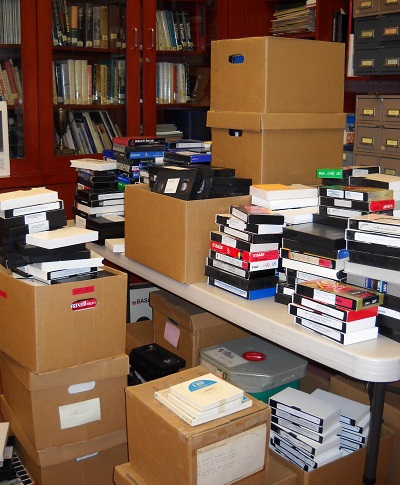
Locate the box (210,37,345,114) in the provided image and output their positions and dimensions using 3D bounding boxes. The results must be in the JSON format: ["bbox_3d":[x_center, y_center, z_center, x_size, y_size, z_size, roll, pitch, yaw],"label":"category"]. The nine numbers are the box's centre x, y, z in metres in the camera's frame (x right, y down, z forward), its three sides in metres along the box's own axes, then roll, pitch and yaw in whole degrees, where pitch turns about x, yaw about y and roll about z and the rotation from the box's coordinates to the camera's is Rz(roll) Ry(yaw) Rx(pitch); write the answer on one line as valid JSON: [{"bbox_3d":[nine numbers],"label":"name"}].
[{"bbox_3d":[0.300,-0.635,2.263,0.407,0.259,0.312,-9,16,-36],"label":"box"}]

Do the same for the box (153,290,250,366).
[{"bbox_3d":[0.058,0.348,2.400,0.415,0.268,0.329,-7,15,-32],"label":"box"}]

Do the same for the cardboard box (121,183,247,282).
[{"bbox_3d":[-0.025,-0.053,2.051,0.317,0.260,0.396,-8,16,-35],"label":"cardboard box"}]

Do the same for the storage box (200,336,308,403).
[{"bbox_3d":[0.197,0.589,2.200,0.271,0.330,0.294,-9,16,-36],"label":"storage box"}]

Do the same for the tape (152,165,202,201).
[{"bbox_3d":[-0.081,-0.196,1.964,0.187,0.103,0.025,13,-2,42],"label":"tape"}]

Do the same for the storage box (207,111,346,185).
[{"bbox_3d":[0.292,-0.366,2.273,0.413,0.265,0.330,-7,15,-32],"label":"storage box"}]

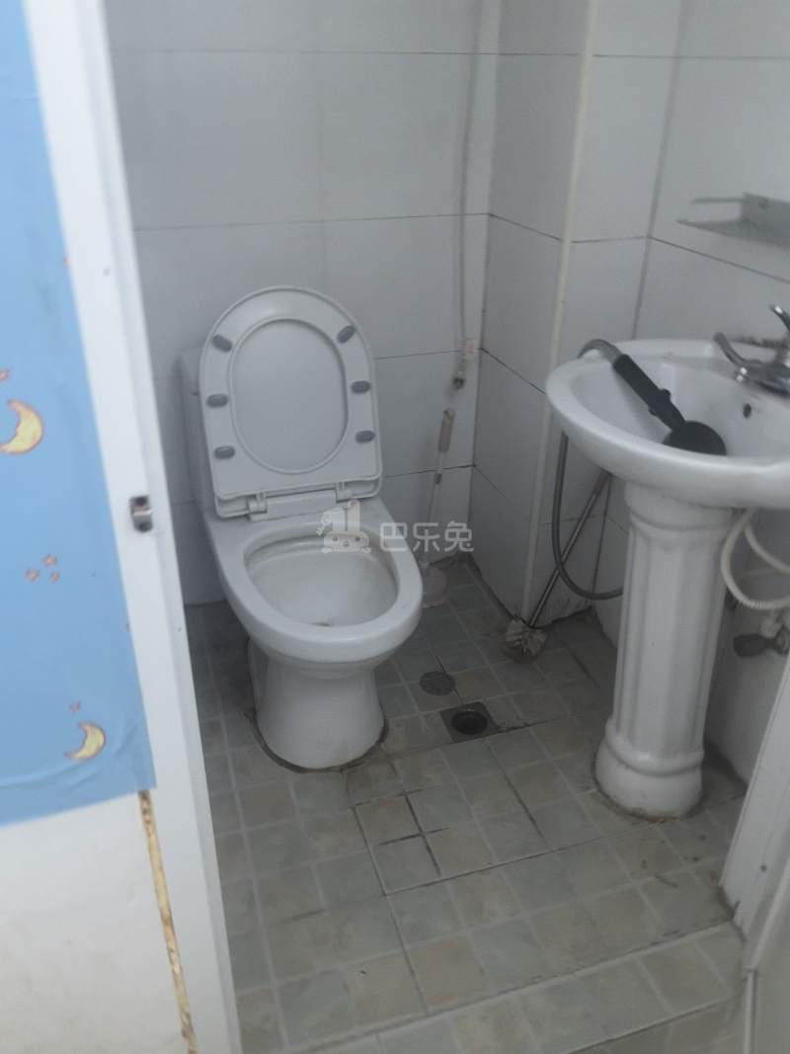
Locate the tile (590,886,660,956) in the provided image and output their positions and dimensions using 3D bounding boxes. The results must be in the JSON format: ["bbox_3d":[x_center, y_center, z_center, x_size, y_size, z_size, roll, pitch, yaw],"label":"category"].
[{"bbox_3d":[0.363,0.621,1.299,0.096,0.010,0.096,-8,29,-16],"label":"tile"}]

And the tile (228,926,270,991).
[{"bbox_3d":[-0.236,0.653,1.220,0.095,0.010,0.095,-8,30,-15],"label":"tile"}]

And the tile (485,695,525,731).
[{"bbox_3d":[0.227,0.390,1.706,0.055,0.010,0.096,-8,30,-15],"label":"tile"}]

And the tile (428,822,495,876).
[{"bbox_3d":[0.114,0.556,1.415,0.093,0.010,0.093,-8,31,-15],"label":"tile"}]

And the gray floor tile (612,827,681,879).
[{"bbox_3d":[0.429,0.563,1.411,0.096,0.010,0.096,-8,29,-16],"label":"gray floor tile"}]

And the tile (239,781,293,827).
[{"bbox_3d":[-0.235,0.511,1.509,0.092,0.010,0.092,-8,29,-15],"label":"tile"}]

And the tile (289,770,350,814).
[{"bbox_3d":[-0.140,0.498,1.534,0.092,0.010,0.092,-8,29,-15],"label":"tile"}]

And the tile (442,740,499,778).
[{"bbox_3d":[0.146,0.453,1.596,0.093,0.010,0.093,-8,31,-15],"label":"tile"}]

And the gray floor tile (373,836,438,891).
[{"bbox_3d":[0.018,0.570,1.385,0.093,0.010,0.093,-8,30,-15],"label":"gray floor tile"}]

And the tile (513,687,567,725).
[{"bbox_3d":[0.304,0.380,1.725,0.080,0.010,0.096,-8,30,-15],"label":"tile"}]

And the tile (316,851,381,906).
[{"bbox_3d":[-0.078,0.587,1.367,0.092,0.010,0.092,-8,29,-15],"label":"tile"}]

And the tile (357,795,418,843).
[{"bbox_3d":[-0.013,0.521,1.462,0.095,0.010,0.095,-8,30,-15],"label":"tile"}]

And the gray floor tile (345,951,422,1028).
[{"bbox_3d":[-0.019,0.677,1.203,0.093,0.010,0.093,-8,31,-15],"label":"gray floor tile"}]

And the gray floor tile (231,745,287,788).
[{"bbox_3d":[-0.261,0.462,1.575,0.093,0.010,0.093,-8,31,-15],"label":"gray floor tile"}]

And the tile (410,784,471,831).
[{"bbox_3d":[0.082,0.511,1.492,0.093,0.010,0.093,-8,30,-15],"label":"tile"}]

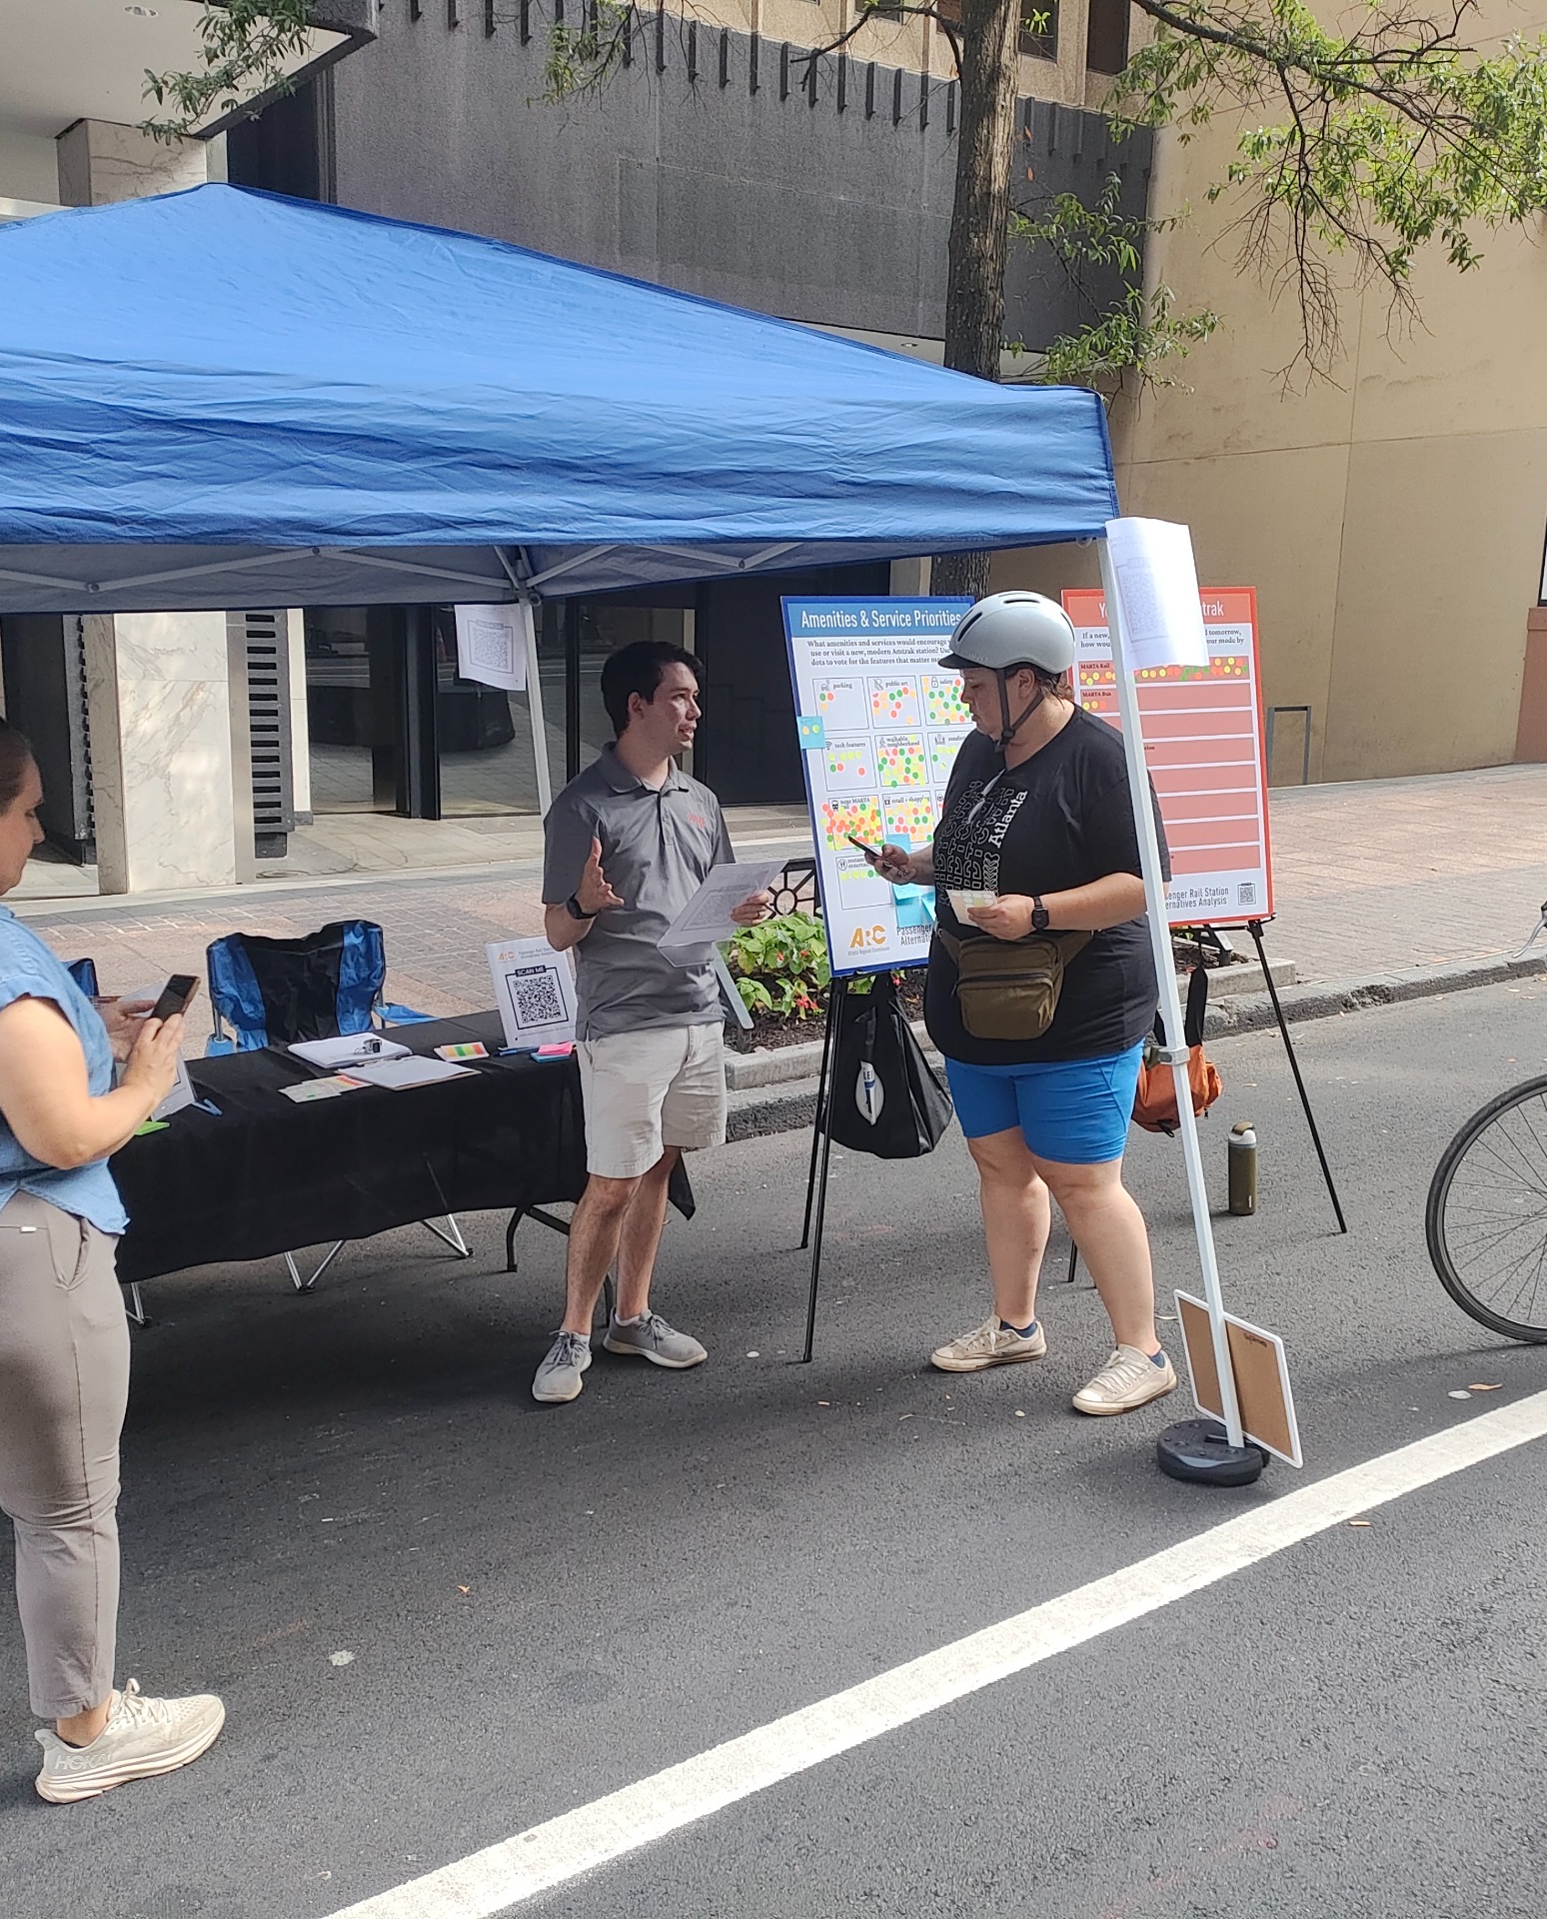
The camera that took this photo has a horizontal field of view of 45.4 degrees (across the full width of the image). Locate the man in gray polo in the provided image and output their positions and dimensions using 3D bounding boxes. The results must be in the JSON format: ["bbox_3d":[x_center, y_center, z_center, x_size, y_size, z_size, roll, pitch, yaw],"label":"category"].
[{"bbox_3d":[-0.293,0.140,4.090,0.510,1.660,0.460,-7,15,-34],"label":"man in gray polo"}]

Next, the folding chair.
[{"bbox_3d":[-1.189,0.378,4.997,0.710,0.860,0.540,-9,16,-40],"label":"folding chair"}]

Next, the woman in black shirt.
[{"bbox_3d":[0.598,0.105,4.028,0.610,1.750,0.570,-7,15,-34],"label":"woman in black shirt"}]

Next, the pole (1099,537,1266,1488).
[{"bbox_3d":[0.790,0.113,3.681,0.240,1.919,0.220,-9,12,2],"label":"pole"}]

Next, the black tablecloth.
[{"bbox_3d":[-1.105,0.461,4.142,1.830,0.410,0.520,-9,16,-40],"label":"black tablecloth"}]

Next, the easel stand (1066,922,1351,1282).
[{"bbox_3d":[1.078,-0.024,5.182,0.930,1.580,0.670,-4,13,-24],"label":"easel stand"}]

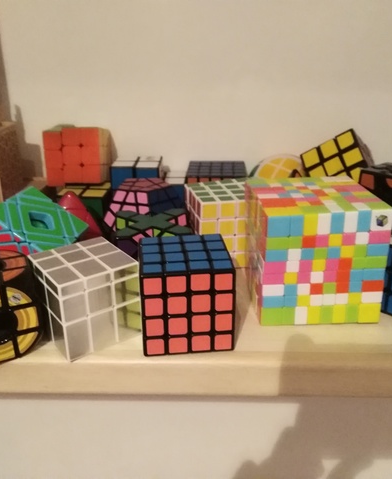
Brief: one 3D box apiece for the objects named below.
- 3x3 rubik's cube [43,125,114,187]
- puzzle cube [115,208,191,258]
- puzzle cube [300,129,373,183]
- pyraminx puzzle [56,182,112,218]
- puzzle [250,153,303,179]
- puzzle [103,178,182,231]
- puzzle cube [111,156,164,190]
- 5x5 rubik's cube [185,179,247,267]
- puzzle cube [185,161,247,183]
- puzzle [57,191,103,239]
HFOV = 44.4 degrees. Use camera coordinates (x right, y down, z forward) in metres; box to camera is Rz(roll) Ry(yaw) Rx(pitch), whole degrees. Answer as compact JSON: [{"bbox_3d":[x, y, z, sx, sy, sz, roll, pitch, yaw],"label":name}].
[{"bbox_3d":[-0.129,-0.093,0.532,0.058,0.059,0.059,0,14,1],"label":"3x3 rubik's cube"},{"bbox_3d":[-0.034,0.014,0.402,0.059,0.059,0.059,-2,23,-4],"label":"puzzle cube"},{"bbox_3d":[0.161,-0.070,0.521,0.059,0.059,0.059,-25,-28,28],"label":"puzzle cube"},{"bbox_3d":[-0.118,-0.030,0.524,0.050,0.050,0.050,-1,23,0],"label":"pyraminx puzzle"},{"bbox_3d":[0.096,-0.059,0.542,0.073,0.073,0.073,0,23,0],"label":"puzzle"},{"bbox_3d":[-0.048,-0.020,0.472,0.083,0.070,0.081,-5,23,-10],"label":"puzzle"},{"bbox_3d":[-0.063,-0.062,0.533,0.050,0.050,0.050,0,23,2],"label":"puzzle cube"},{"bbox_3d":[0.029,-0.016,0.475,0.066,0.066,0.066,-5,23,-12],"label":"5x5 rubik's cube"},{"bbox_3d":[0.025,-0.050,0.548,0.064,0.064,0.064,0,23,2],"label":"puzzle cube"},{"bbox_3d":[-0.116,-0.009,0.451,0.084,0.073,0.078,0,23,0],"label":"puzzle"}]

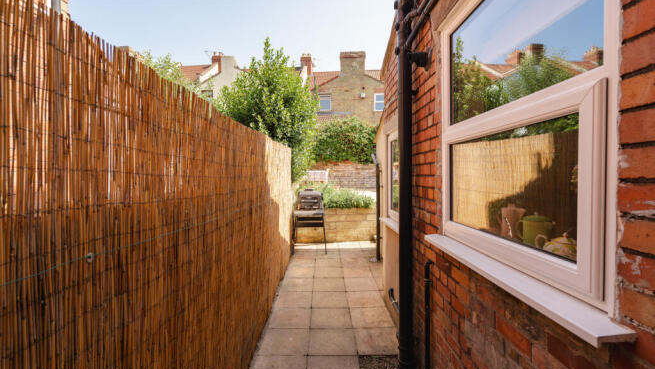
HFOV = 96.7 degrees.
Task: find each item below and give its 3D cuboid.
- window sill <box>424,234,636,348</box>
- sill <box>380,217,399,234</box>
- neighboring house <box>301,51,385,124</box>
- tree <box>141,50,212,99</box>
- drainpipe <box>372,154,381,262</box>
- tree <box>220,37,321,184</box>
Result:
[{"bbox_3d":[0.765,0.385,1.360,0.165,0.035,1.250,0,2,-1],"label":"window sill"},{"bbox_3d":[0.720,0.445,3.120,0.130,0.040,1.050,0,2,-1],"label":"sill"},{"bbox_3d":[1.750,-4.900,23.500,6.800,8.400,7.000,0,2,0],"label":"neighboring house"},{"bbox_3d":[-4.500,-1.650,8.700,2.400,4.000,2.300,0,2,0],"label":"tree"},{"bbox_3d":[0.865,0.420,5.050,0.110,1.870,0.090,0,2,-1],"label":"drainpipe"},{"bbox_3d":[-1.480,-1.500,7.300,2.500,4.100,2.400,0,2,0],"label":"tree"}]

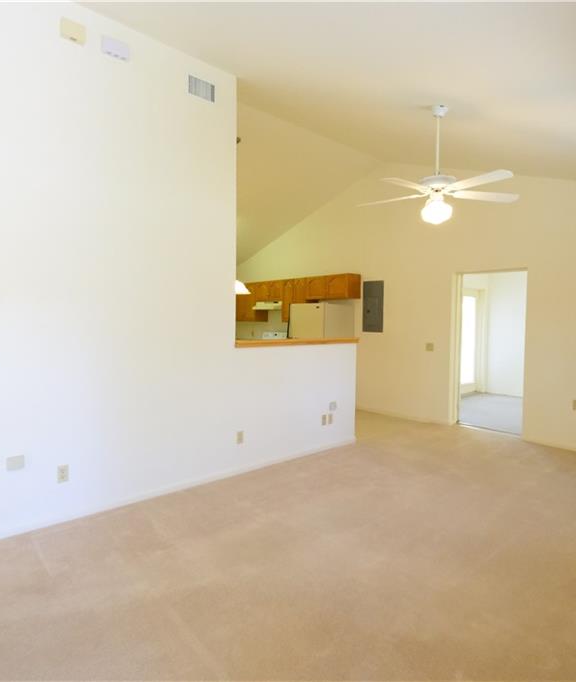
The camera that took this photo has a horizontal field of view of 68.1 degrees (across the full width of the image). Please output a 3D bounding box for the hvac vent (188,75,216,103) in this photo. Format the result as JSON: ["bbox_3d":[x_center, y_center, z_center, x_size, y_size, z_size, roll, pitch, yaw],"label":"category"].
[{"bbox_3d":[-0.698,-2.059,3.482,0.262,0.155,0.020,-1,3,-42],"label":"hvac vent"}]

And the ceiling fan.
[{"bbox_3d":[1.168,-1.364,3.305,1.290,0.922,1.270,1,2,14],"label":"ceiling fan"}]

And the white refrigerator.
[{"bbox_3d":[0.552,0.254,6.966,0.765,1.700,0.715,-1,3,-42],"label":"white refrigerator"}]

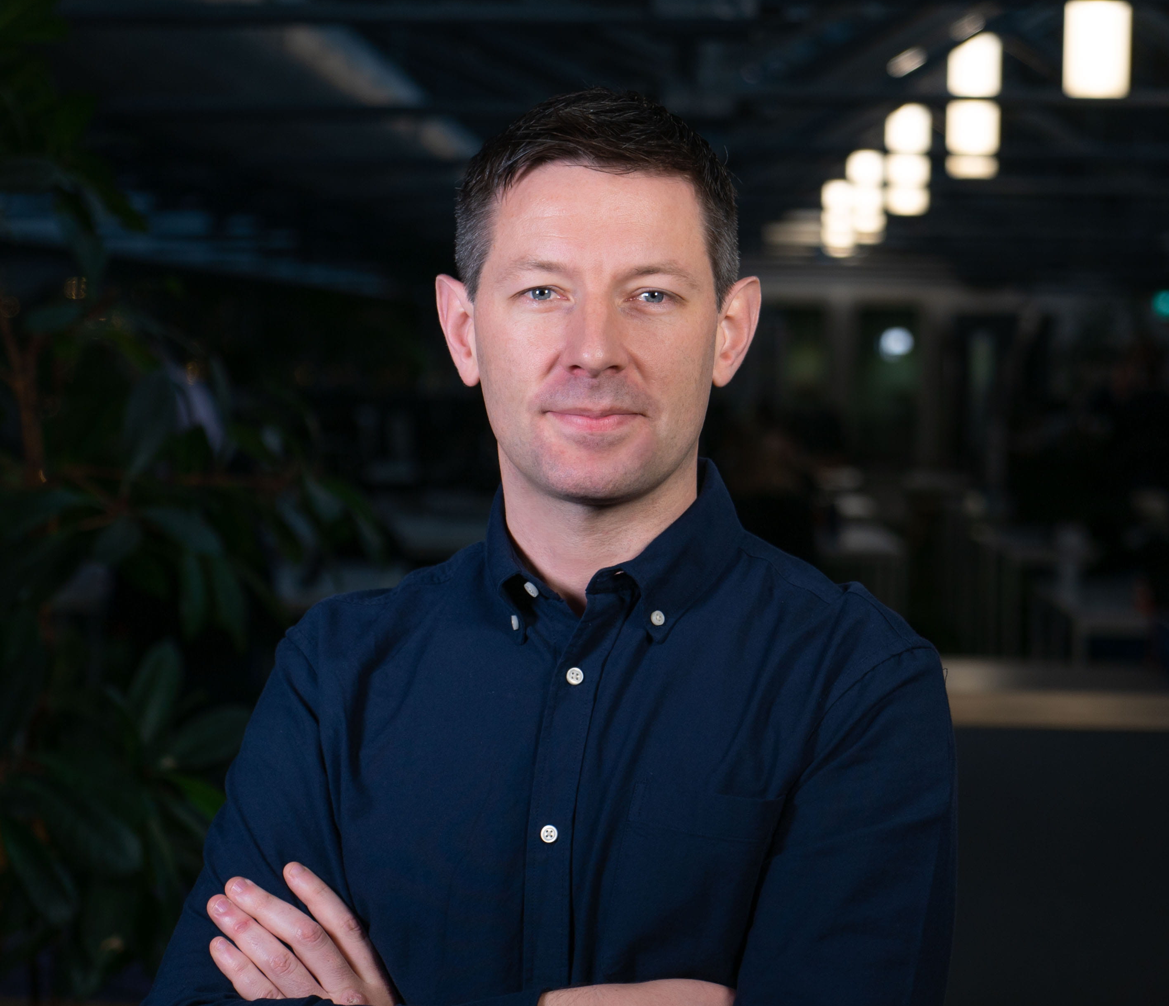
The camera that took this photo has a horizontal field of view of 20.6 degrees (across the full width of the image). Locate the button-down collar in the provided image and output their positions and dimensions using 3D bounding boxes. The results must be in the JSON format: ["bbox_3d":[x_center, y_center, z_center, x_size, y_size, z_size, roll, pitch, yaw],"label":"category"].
[{"bbox_3d":[0.018,0.028,1.945,0.158,0.110,0.165,1,3,14],"label":"button-down collar"}]

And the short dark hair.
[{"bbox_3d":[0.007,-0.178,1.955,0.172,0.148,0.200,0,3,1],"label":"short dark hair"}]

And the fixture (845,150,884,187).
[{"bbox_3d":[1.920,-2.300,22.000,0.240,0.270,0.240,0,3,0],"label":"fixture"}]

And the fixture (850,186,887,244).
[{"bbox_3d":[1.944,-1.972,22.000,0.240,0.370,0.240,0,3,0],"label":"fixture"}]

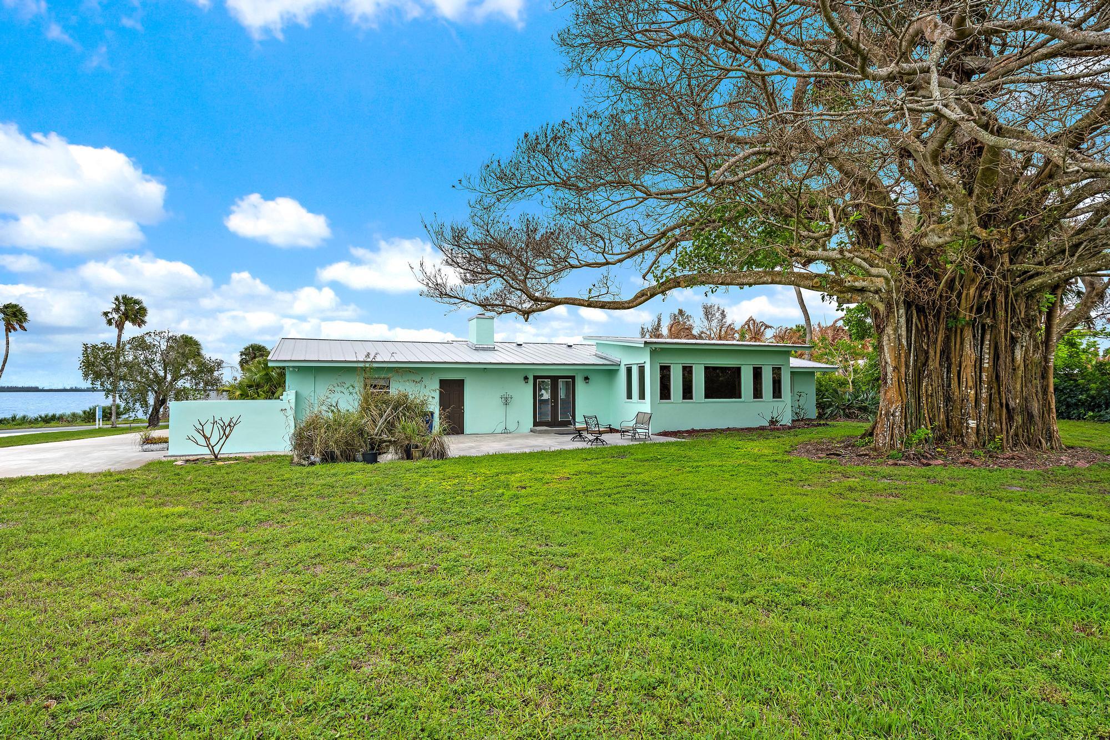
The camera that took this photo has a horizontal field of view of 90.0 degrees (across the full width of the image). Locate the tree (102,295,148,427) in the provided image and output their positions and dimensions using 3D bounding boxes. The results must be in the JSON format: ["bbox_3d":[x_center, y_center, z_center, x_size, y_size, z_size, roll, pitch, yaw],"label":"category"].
[{"bbox_3d":[-34.400,-0.750,44.400,3.100,10.600,3.100,0,-2,0],"label":"tree"}]

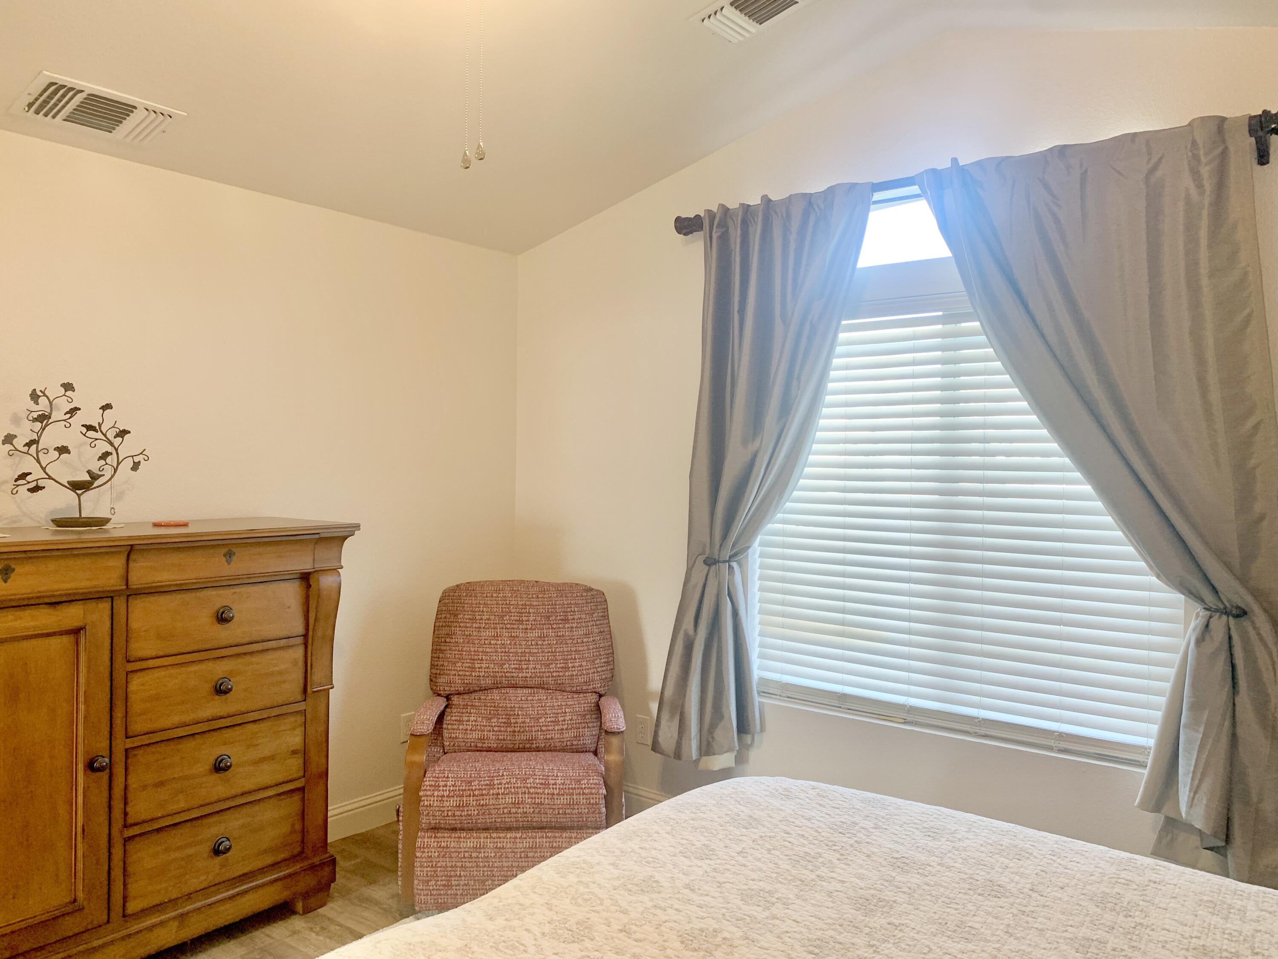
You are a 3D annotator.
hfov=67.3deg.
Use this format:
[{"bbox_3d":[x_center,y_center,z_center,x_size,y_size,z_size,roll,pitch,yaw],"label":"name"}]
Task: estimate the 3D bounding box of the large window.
[{"bbox_3d":[1.041,-0.071,3.261,1.470,1.835,0.120,2,1,38],"label":"large window"}]

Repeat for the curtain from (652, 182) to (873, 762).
[{"bbox_3d":[0.433,0.037,3.553,0.890,2.130,0.140,2,1,38],"label":"curtain"}]

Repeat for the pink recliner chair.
[{"bbox_3d":[-0.438,0.910,3.565,0.750,1.010,0.870,1,1,-4],"label":"pink recliner chair"}]

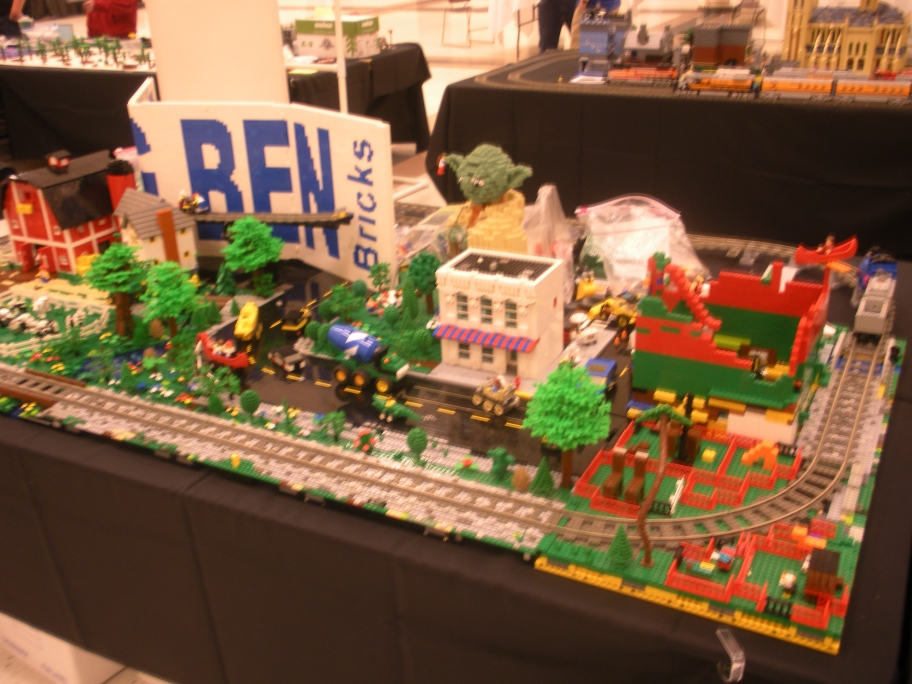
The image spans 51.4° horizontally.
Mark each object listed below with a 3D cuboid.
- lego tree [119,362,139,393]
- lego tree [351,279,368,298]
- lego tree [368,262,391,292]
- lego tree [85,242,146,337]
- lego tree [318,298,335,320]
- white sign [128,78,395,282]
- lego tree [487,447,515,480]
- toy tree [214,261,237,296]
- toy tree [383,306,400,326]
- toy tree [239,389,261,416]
[{"bbox_3d":[-0.600,0.064,1.737,0.033,0.063,0.033,10,27,26],"label":"lego tree"},{"bbox_3d":[-0.210,-0.108,2.095,0.031,0.061,0.031,10,27,26],"label":"lego tree"},{"bbox_3d":[-0.171,-0.141,2.145,0.047,0.076,0.045,-2,24,1],"label":"lego tree"},{"bbox_3d":[-0.700,-0.106,1.958,0.120,0.203,0.120,10,27,26],"label":"lego tree"},{"bbox_3d":[-0.269,-0.059,1.989,0.031,0.061,0.031,-2,24,1],"label":"lego tree"},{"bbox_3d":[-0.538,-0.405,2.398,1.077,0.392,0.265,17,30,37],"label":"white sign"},{"bbox_3d":[0.068,0.181,1.425,0.042,0.050,0.028,10,27,26],"label":"lego tree"},{"bbox_3d":[-0.533,-0.149,2.189,0.047,0.080,0.047,-2,24,1],"label":"toy tree"},{"bbox_3d":[-0.133,-0.053,1.955,0.034,0.054,0.034,-2,24,1],"label":"toy tree"},{"bbox_3d":[-0.352,0.106,1.619,0.030,0.061,0.030,-2,24,1],"label":"toy tree"}]

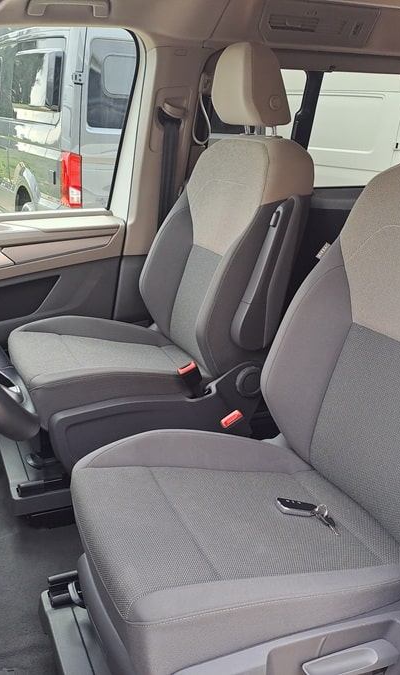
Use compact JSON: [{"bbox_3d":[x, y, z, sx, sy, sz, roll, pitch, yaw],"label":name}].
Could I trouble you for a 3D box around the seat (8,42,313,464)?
[{"bbox_3d":[-0.141,-0.234,1.737,0.743,1.049,0.544,-7,21,-22],"label":"seat"}]

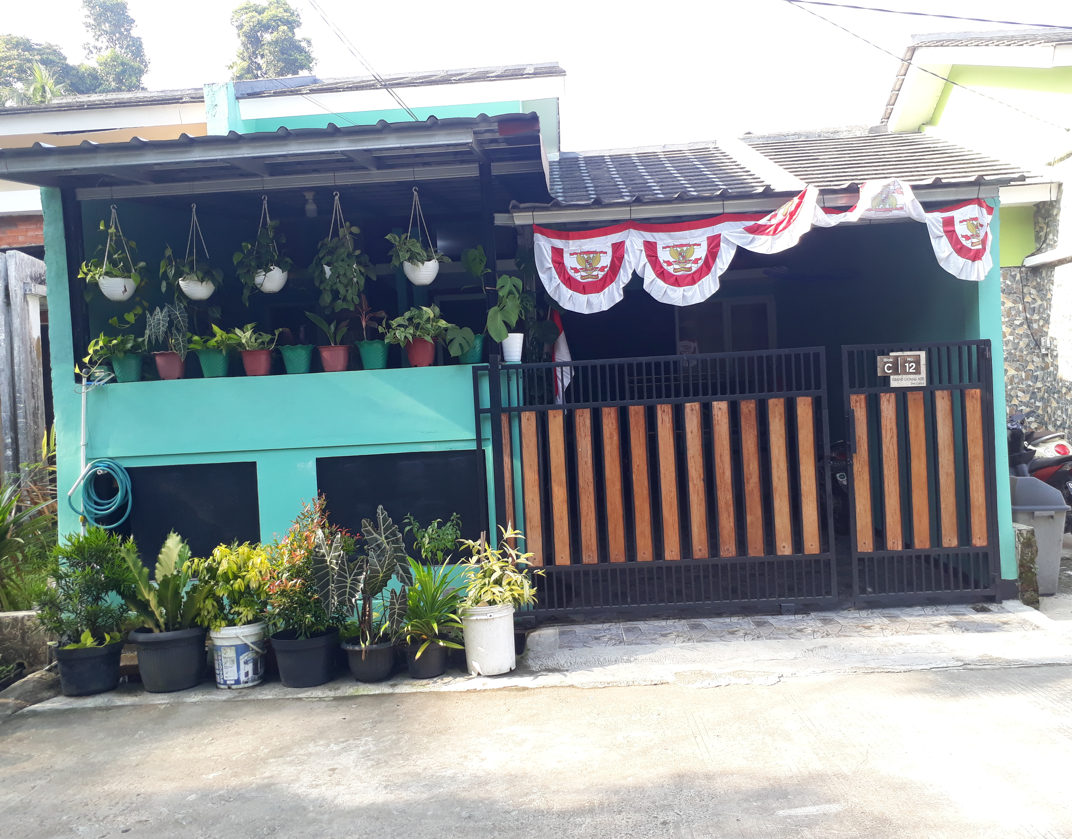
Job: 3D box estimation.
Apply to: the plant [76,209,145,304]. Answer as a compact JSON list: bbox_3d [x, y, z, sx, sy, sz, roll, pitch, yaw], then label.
[{"bbox_3d":[-2.757,-1.070,5.682,0.432,0.615,0.360,-3,0,3],"label":"plant"}]

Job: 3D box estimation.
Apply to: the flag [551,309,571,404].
[{"bbox_3d":[0.173,-0.418,5.870,0.140,0.672,0.150,-3,0,3],"label":"flag"}]

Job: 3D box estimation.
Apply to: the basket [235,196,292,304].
[{"bbox_3d":[-1.749,-1.081,5.590,0.349,0.655,0.340,-3,0,3],"label":"basket"}]

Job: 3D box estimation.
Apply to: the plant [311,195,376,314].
[{"bbox_3d":[-1.217,-1.051,5.523,0.387,0.752,0.360,-3,0,2],"label":"plant"}]

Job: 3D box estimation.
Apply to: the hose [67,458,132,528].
[{"bbox_3d":[-2.754,0.466,5.506,0.397,0.436,0.130,-3,0,3],"label":"hose"}]

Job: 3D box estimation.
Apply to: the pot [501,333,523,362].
[{"bbox_3d":[-0.147,-0.454,5.557,0.139,0.186,0.140,-3,0,0],"label":"pot"}]

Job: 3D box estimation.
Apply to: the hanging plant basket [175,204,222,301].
[{"bbox_3d":[-2.190,-1.082,5.657,0.289,0.623,0.270,-3,0,3],"label":"hanging plant basket"}]

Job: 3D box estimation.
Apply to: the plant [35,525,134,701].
[{"bbox_3d":[-2.545,1.082,4.920,0.562,0.941,0.520,-3,0,3],"label":"plant"}]

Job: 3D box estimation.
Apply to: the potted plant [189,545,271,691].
[{"bbox_3d":[-1.742,1.113,4.970,0.473,0.811,0.420,-3,0,2],"label":"potted plant"}]

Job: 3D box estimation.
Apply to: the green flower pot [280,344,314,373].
[{"bbox_3d":[-1.523,-0.382,5.560,0.228,0.184,0.225,-3,0,0],"label":"green flower pot"}]

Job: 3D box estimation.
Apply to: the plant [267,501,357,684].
[{"bbox_3d":[-1.282,0.976,4.971,0.488,1.046,0.440,-3,0,2],"label":"plant"}]

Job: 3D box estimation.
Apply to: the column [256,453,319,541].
[{"bbox_3d":[-1.573,0.590,5.654,0.390,0.753,0.150,-3,0,3],"label":"column"}]

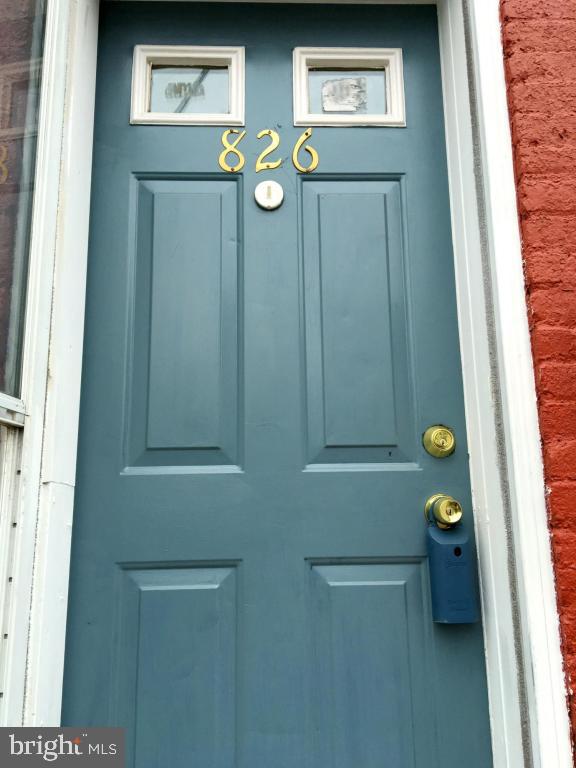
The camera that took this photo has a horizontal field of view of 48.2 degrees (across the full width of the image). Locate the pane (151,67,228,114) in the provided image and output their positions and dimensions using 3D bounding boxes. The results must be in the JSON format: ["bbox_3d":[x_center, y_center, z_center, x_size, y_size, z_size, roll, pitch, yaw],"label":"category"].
[{"bbox_3d":[-0.223,-0.668,1.461,0.177,0.127,0.020,0,-12,-2],"label":"pane"}]

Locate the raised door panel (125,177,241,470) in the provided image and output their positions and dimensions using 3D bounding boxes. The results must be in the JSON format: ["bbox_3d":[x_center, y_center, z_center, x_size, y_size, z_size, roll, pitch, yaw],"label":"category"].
[{"bbox_3d":[-0.212,-0.141,1.341,0.219,0.625,0.015,0,-12,-2],"label":"raised door panel"}]

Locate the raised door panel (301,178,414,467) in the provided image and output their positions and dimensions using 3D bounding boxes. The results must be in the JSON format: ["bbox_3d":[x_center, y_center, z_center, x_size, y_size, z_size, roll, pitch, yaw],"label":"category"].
[{"bbox_3d":[0.144,-0.145,1.354,0.219,0.625,0.015,0,-12,-2],"label":"raised door panel"}]

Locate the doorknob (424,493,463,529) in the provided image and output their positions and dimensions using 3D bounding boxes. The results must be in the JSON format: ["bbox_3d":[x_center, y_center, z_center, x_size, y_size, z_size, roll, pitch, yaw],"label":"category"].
[{"bbox_3d":[0.306,0.244,1.244,0.066,0.063,0.068,0,-12,-2],"label":"doorknob"}]

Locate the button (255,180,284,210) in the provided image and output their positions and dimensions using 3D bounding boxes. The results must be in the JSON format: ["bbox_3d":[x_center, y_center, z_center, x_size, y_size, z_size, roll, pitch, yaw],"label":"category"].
[{"bbox_3d":[-0.040,-0.409,1.398,0.064,0.066,0.014,0,-12,-2],"label":"button"}]

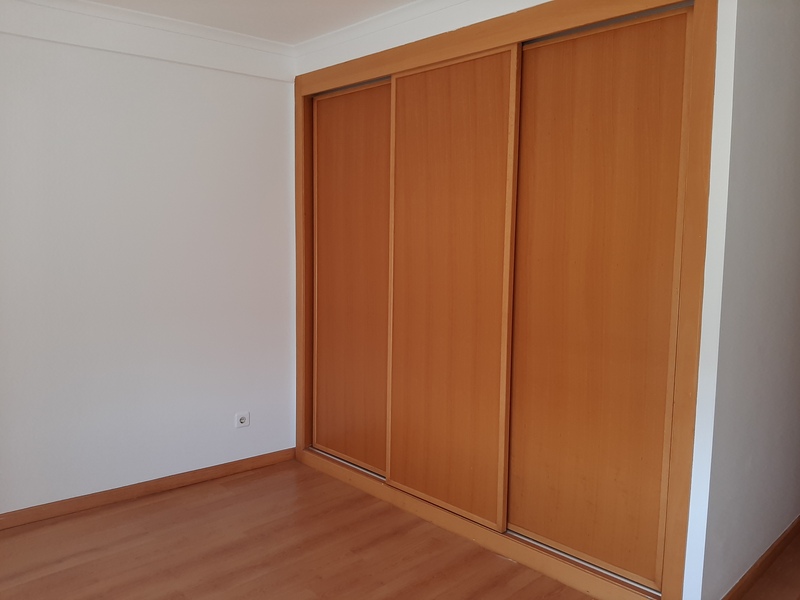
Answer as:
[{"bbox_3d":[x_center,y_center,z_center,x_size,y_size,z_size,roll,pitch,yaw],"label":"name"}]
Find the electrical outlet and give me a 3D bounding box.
[{"bbox_3d":[-0.897,0.689,3.572,0.083,0.083,0.013,-4,8,-38],"label":"electrical outlet"}]

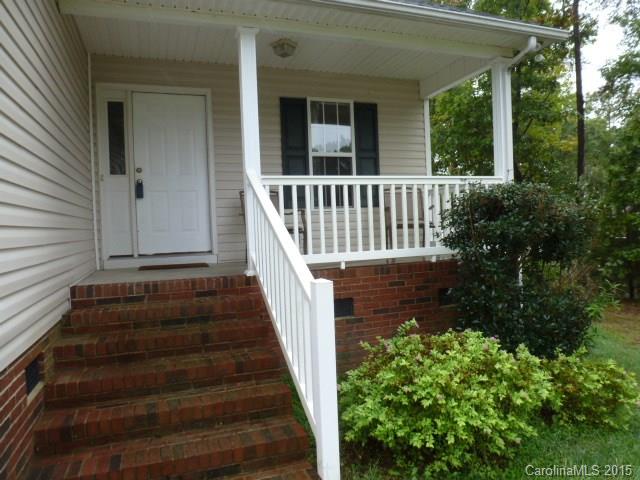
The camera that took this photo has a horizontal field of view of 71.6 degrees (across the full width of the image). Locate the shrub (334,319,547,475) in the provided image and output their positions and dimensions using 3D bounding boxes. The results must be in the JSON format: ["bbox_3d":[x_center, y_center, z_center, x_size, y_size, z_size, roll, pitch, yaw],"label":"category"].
[{"bbox_3d":[0.886,1.110,3.557,1.520,0.920,1.280,-2,2,-17],"label":"shrub"}]

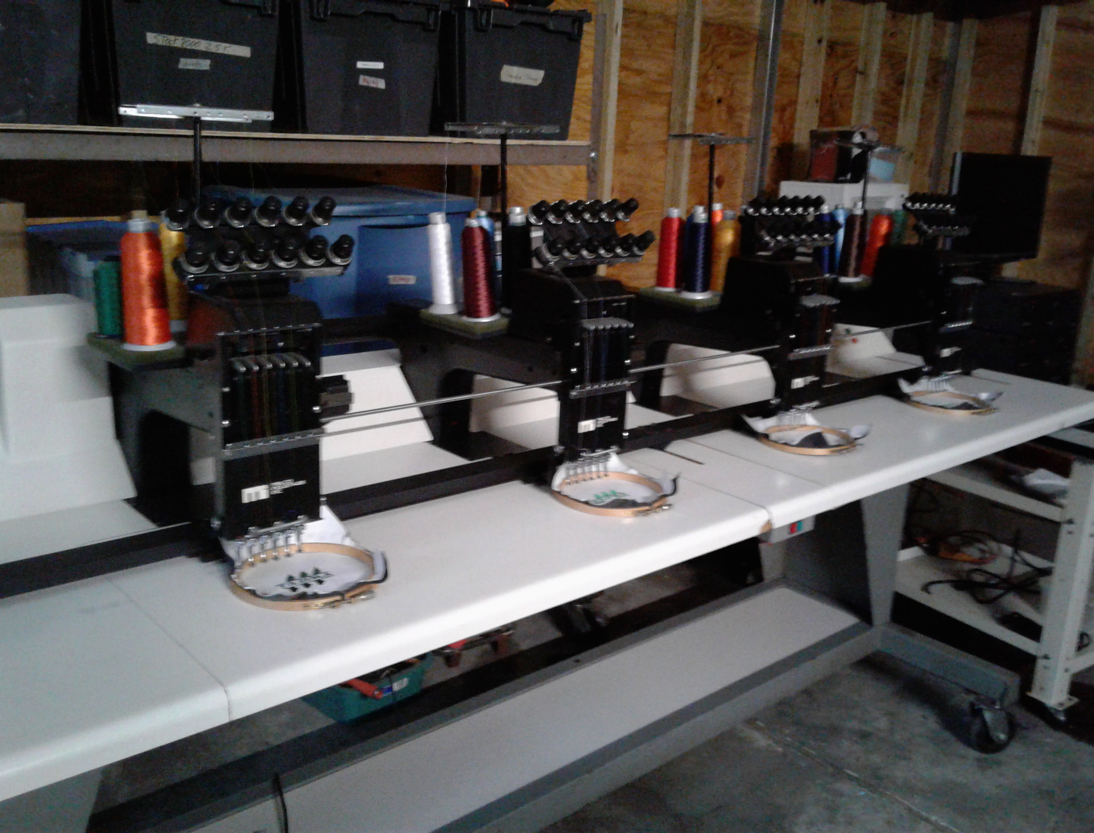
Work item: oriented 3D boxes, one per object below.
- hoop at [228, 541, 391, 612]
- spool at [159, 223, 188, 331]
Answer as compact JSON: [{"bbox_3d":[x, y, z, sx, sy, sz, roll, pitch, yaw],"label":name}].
[{"bbox_3d":[-0.306,0.199,1.331,0.184,0.014,0.184,3,15,-1],"label":"hoop"},{"bbox_3d":[-0.512,-0.198,1.444,0.050,0.155,0.050,2,15,-1],"label":"spool"}]

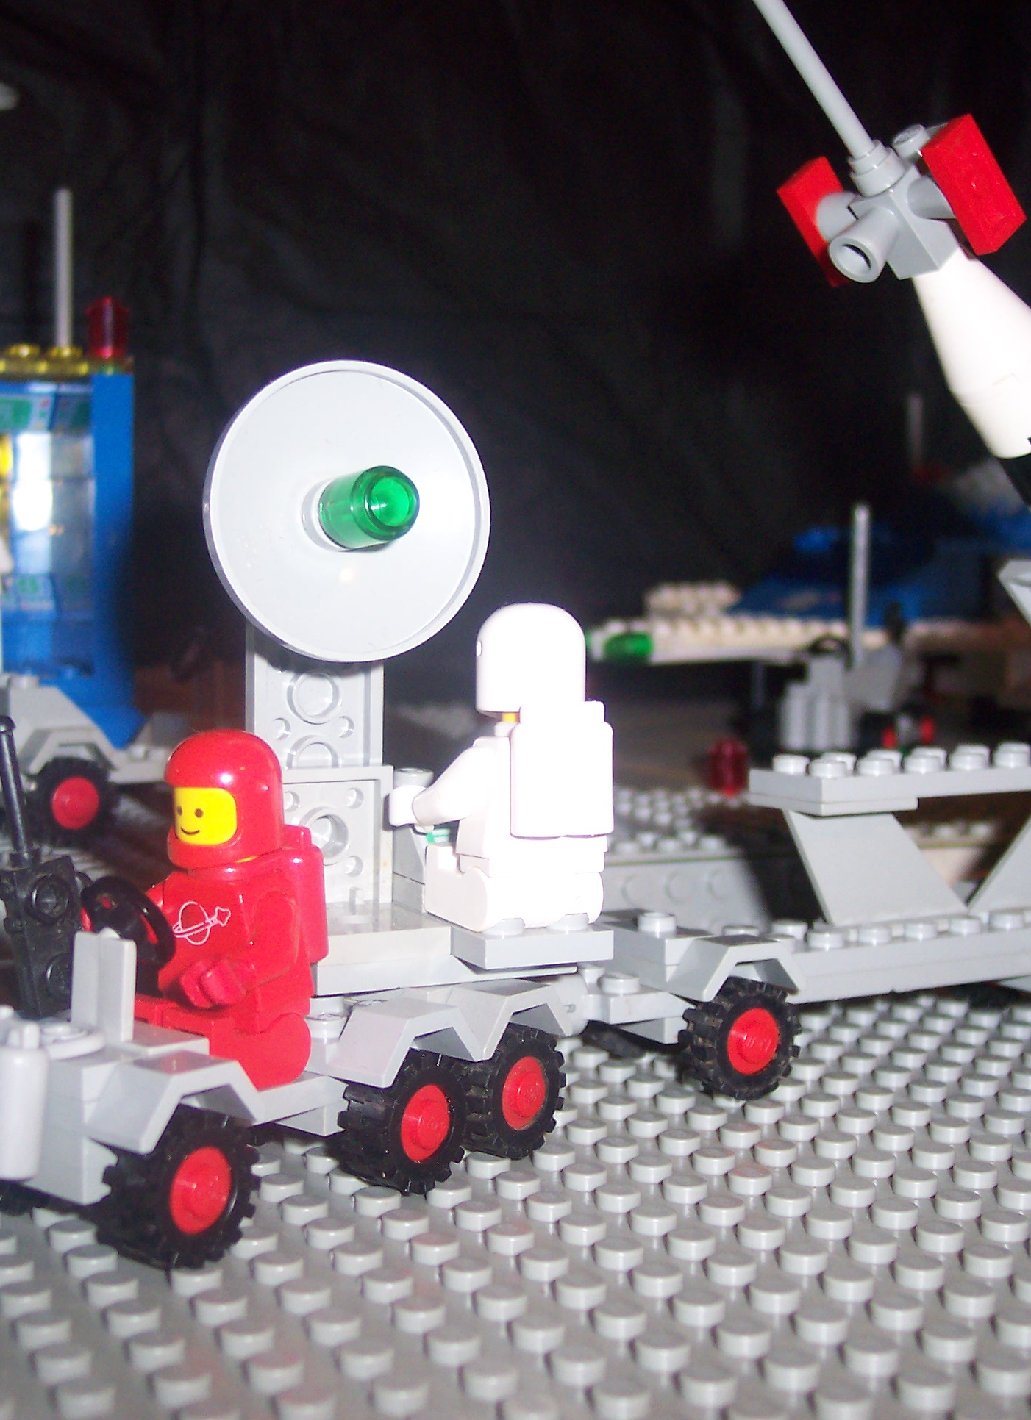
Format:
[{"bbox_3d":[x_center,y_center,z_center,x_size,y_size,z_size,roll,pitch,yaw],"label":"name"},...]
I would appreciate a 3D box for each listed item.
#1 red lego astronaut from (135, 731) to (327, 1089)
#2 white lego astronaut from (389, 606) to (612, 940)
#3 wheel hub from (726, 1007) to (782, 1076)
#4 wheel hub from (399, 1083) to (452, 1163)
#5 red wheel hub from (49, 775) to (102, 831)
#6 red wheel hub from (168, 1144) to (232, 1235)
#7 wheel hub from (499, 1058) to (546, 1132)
[{"bbox_3d":[-0.031,0.020,0.214,0.023,0.036,0.023,4,5,40],"label":"red lego astronaut"},{"bbox_3d":[0.000,0.006,0.238,0.023,0.036,0.027,-1,5,-26],"label":"white lego astronaut"},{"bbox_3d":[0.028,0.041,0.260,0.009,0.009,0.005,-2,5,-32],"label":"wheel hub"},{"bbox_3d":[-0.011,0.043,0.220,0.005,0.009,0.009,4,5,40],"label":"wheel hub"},{"bbox_3d":[-0.075,0.015,0.351,0.009,0.009,0.005,-2,5,-33],"label":"red wheel hub"},{"bbox_3d":[-0.031,0.045,0.196,0.005,0.009,0.009,4,5,40],"label":"red wheel hub"},{"bbox_3d":[-0.001,0.042,0.233,0.005,0.009,0.009,4,5,40],"label":"wheel hub"}]

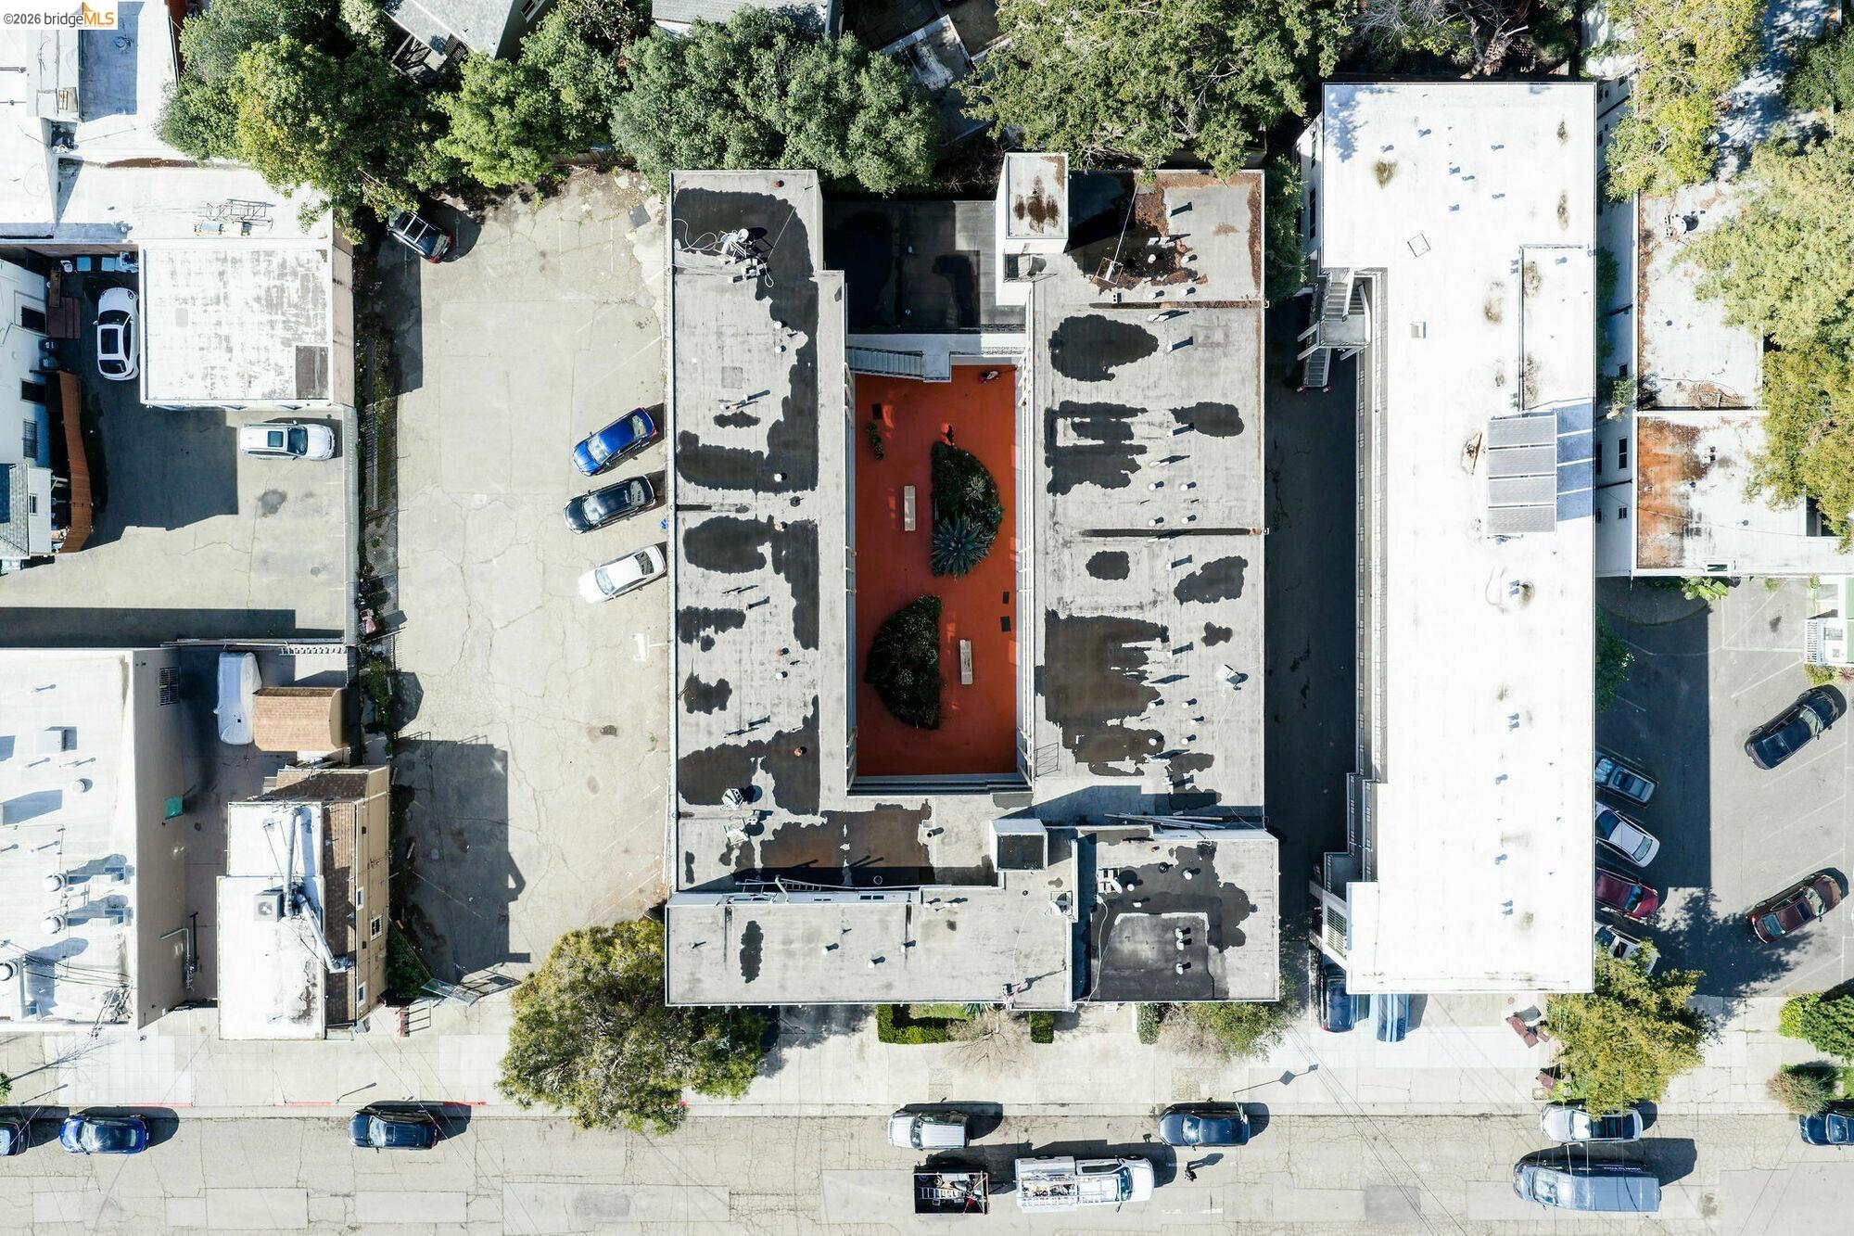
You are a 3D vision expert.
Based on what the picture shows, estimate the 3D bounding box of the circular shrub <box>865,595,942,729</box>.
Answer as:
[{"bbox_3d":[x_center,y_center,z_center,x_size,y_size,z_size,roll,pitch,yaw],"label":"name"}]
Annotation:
[{"bbox_3d":[-1.230,2.270,75.500,4.000,1.100,6.950,0,90,0],"label":"circular shrub"}]

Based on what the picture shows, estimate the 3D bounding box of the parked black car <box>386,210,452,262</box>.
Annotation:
[{"bbox_3d":[-27.280,-20.610,75.700,4.600,1.620,1.820,33,90,0],"label":"parked black car"}]

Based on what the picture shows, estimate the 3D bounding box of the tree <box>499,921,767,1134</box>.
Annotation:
[{"bbox_3d":[-14.400,20.125,71.871,13.000,8.500,10.500,0,90,0],"label":"tree"}]

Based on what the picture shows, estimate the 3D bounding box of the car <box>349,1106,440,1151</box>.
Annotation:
[{"bbox_3d":[-28.050,26.980,75.700,4.600,1.600,1.800,0,90,0],"label":"car"}]

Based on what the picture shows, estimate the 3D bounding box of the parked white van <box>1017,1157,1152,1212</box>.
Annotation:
[{"bbox_3d":[8.250,29.307,75.026,7.100,2.300,2.350,-1,90,0],"label":"parked white van"}]

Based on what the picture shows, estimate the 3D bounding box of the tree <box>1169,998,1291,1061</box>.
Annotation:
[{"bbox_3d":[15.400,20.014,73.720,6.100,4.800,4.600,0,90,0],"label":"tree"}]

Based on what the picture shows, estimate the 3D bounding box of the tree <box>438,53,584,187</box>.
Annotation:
[{"bbox_3d":[-20.300,-24.378,72.104,7.200,7.500,6.600,0,90,0],"label":"tree"}]

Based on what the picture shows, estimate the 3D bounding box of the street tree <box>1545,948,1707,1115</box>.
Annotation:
[{"bbox_3d":[33.900,20.027,71.620,8.000,9.000,8.100,0,90,0],"label":"street tree"}]

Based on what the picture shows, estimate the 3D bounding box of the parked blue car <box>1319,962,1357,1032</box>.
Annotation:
[{"bbox_3d":[21.500,19.205,75.290,1.850,1.650,4.600,0,90,0],"label":"parked blue car"}]

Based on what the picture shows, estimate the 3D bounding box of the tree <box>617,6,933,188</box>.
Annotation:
[{"bbox_3d":[-7.450,-25.050,70.500,15.900,12.000,8.300,0,90,0],"label":"tree"}]

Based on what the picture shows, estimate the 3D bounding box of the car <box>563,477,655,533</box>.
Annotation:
[{"bbox_3d":[-16.760,-5.950,75.770,4.800,1.460,1.800,-22,90,0],"label":"car"}]

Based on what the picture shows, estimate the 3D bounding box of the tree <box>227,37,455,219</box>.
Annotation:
[{"bbox_3d":[-29.000,-24.100,71.500,10.100,10.000,7.800,0,90,0],"label":"tree"}]

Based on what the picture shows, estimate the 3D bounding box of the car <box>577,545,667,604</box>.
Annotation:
[{"bbox_3d":[-15.950,-2.246,75.262,4.720,1.450,1.810,-23,90,0],"label":"car"}]

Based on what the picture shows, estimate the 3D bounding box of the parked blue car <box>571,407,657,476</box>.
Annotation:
[{"bbox_3d":[-16.350,-9.156,75.220,4.620,1.450,1.800,-31,90,0],"label":"parked blue car"}]

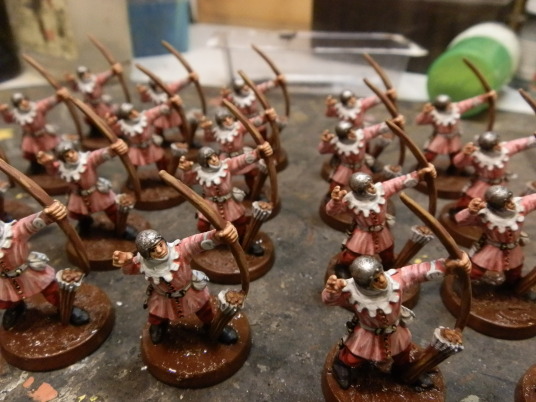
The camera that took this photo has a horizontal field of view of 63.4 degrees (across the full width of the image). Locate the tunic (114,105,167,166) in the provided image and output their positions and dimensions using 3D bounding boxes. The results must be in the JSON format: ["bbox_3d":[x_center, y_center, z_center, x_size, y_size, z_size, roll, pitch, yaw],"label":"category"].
[{"bbox_3d":[-0.041,-0.021,0.144,0.019,0.022,0.010,-7,33,-10],"label":"tunic"}]

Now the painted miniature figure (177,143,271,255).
[{"bbox_3d":[-0.011,-0.001,0.115,0.025,0.030,0.013,-6,32,-8],"label":"painted miniature figure"}]

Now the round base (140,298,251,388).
[{"bbox_3d":[-0.016,0.030,0.098,0.025,0.004,0.025,0,32,0],"label":"round base"}]

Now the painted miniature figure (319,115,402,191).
[{"bbox_3d":[0.028,-0.011,0.132,0.025,0.030,0.013,-3,32,-3],"label":"painted miniature figure"}]

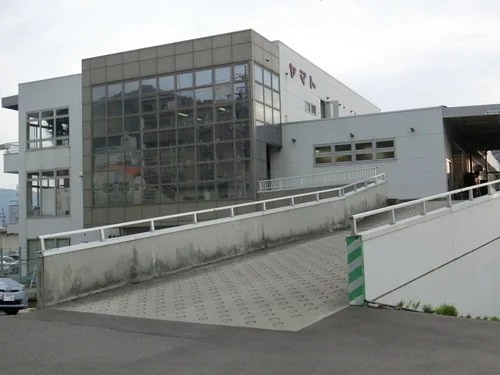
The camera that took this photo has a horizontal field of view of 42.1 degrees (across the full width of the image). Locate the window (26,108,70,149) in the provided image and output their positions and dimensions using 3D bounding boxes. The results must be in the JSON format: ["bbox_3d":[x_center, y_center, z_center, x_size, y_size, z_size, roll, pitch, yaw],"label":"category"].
[{"bbox_3d":[-12.365,-3.545,39.881,3.367,2.484,0.180,-4,-5,25],"label":"window"}]

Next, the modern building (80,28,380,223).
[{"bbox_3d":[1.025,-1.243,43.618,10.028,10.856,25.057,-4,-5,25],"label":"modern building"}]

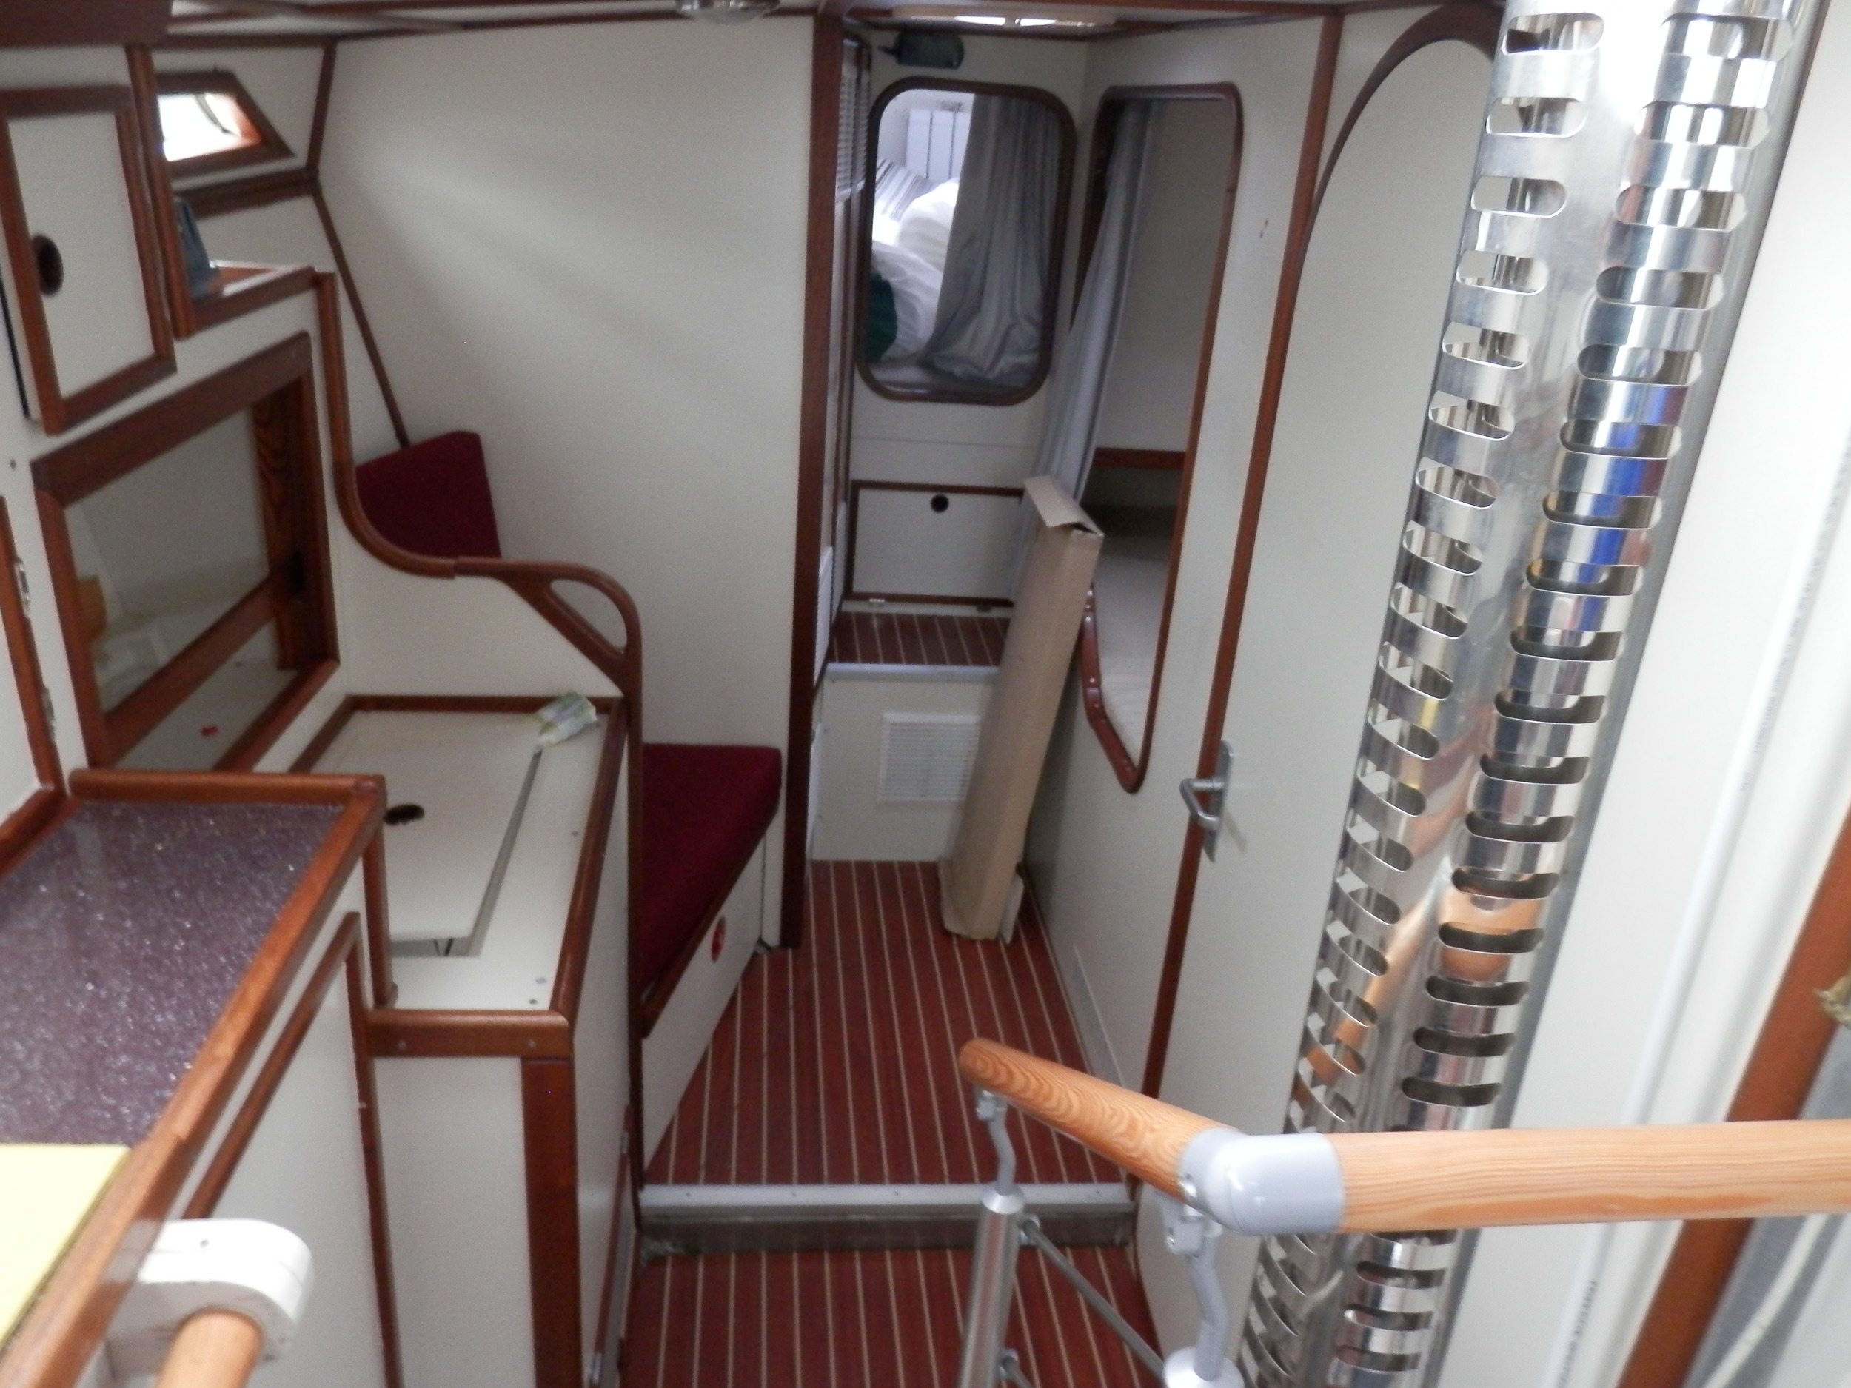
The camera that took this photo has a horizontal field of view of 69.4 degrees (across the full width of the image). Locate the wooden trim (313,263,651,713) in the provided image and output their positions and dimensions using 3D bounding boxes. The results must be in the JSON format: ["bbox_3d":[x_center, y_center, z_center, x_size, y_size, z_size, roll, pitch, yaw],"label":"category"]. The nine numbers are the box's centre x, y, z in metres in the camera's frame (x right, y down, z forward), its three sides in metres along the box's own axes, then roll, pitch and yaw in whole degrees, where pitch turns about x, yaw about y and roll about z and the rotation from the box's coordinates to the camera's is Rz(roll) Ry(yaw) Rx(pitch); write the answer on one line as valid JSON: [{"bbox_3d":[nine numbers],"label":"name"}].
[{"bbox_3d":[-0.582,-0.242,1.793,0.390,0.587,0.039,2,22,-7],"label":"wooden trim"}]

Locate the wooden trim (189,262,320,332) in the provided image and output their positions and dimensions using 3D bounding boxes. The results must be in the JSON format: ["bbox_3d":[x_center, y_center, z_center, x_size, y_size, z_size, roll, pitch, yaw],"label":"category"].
[{"bbox_3d":[-0.732,-0.439,1.463,0.021,0.026,0.364,2,22,-7],"label":"wooden trim"}]

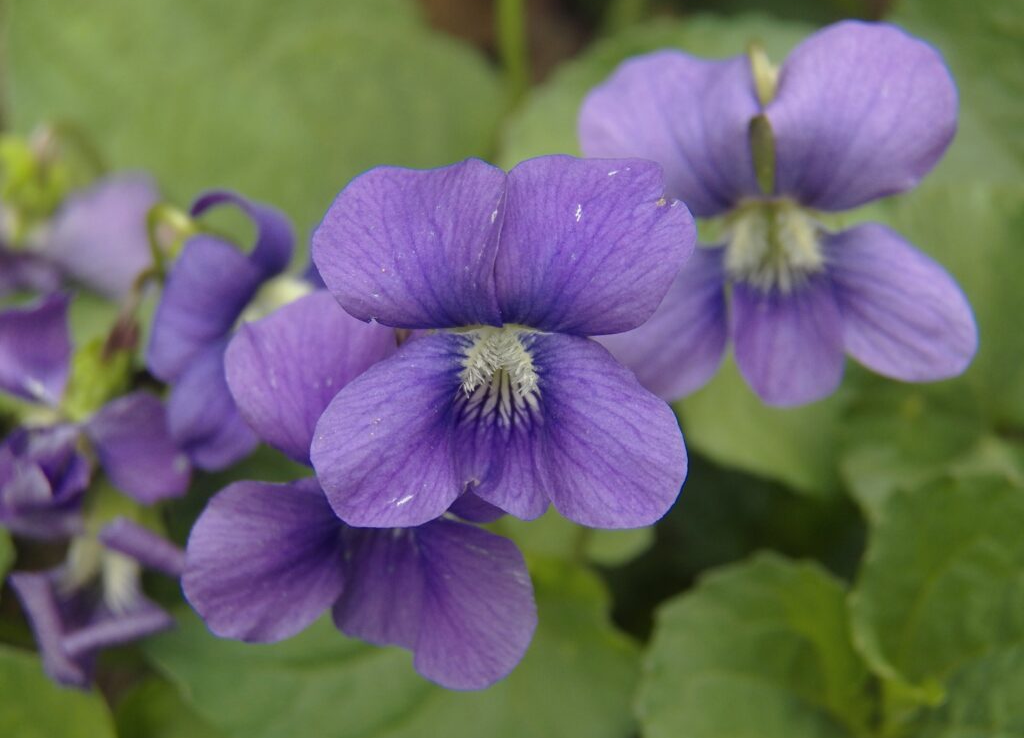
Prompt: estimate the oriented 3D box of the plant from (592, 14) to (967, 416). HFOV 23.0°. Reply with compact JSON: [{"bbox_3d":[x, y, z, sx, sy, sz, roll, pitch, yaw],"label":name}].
[{"bbox_3d":[0.022,-0.013,0.207,0.033,0.032,0.014,2,9,4],"label":"plant"}]

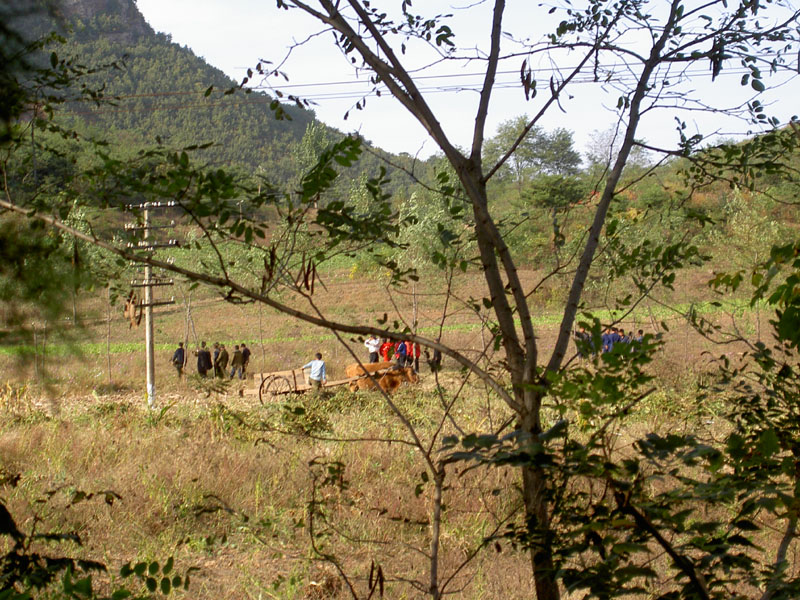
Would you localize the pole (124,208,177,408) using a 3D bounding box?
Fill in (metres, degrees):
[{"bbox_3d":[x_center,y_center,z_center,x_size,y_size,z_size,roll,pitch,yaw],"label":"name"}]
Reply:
[{"bbox_3d":[-7.880,0.172,84.000,1.700,6.500,0.280,-2,1,0],"label":"pole"}]

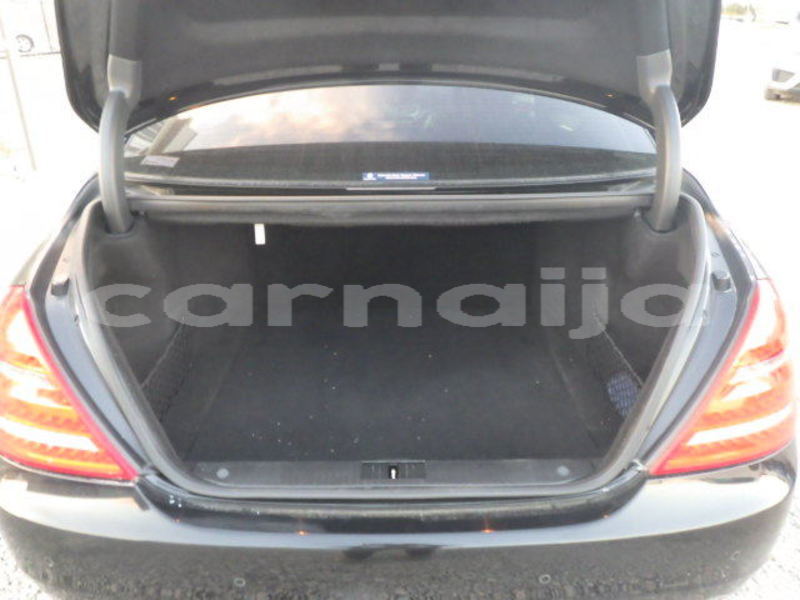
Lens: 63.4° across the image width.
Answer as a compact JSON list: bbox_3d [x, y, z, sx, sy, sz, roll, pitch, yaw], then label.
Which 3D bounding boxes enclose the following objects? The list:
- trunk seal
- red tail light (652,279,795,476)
[{"bbox_3d":[-0.017,0.046,1.372,1.360,0.190,0.720,0,64,0],"label":"trunk seal"},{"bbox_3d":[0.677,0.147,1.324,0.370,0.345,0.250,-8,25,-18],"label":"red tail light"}]

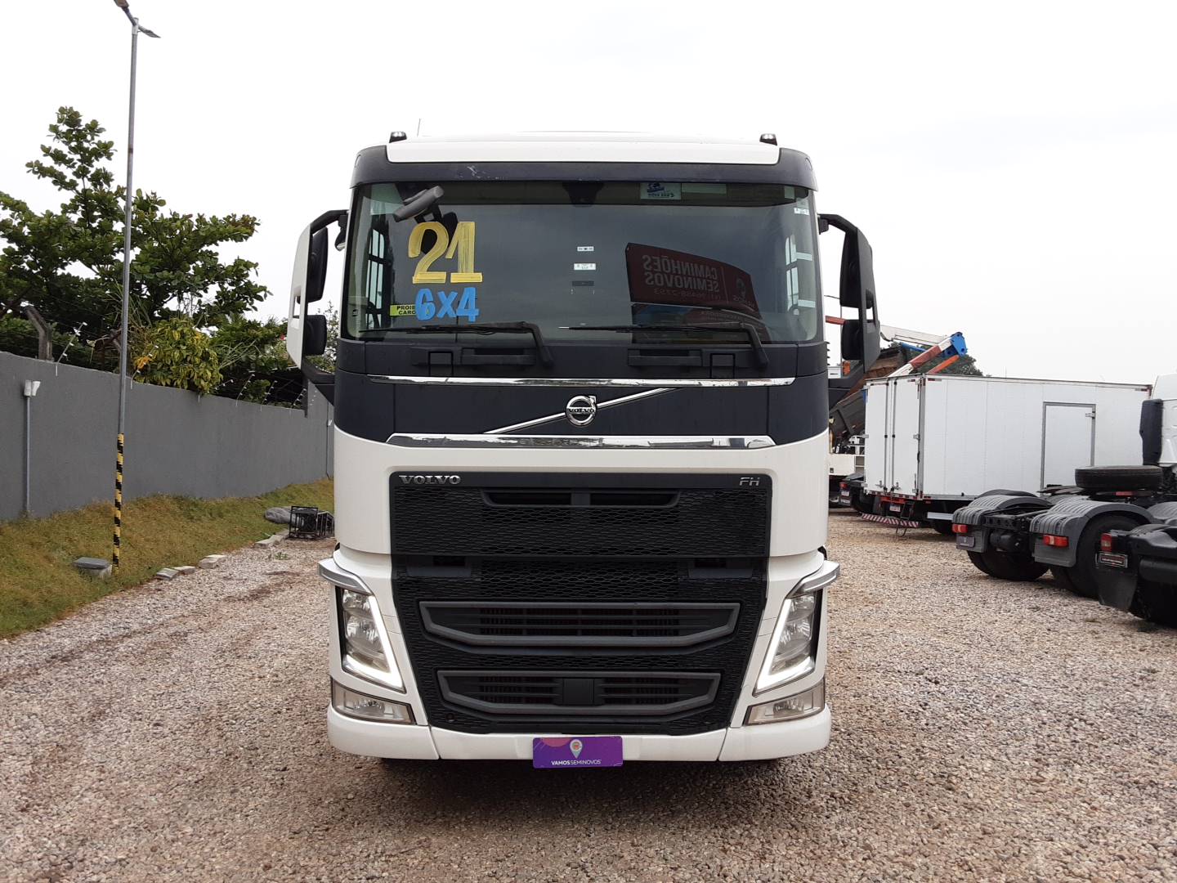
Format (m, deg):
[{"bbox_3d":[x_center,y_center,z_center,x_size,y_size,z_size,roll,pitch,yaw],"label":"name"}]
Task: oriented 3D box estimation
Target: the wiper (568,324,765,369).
[{"bbox_3d":[0.368,-0.461,4.483,0.986,0.216,0.121,1,-6,-4],"label":"wiper"}]

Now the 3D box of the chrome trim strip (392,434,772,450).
[{"bbox_3d":[-0.032,0.003,4.420,1.840,0.067,0.160,0,-1,0],"label":"chrome trim strip"}]

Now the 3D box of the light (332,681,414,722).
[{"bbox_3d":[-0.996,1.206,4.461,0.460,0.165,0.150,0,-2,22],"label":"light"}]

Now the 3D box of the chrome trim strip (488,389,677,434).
[{"bbox_3d":[-0.040,-0.140,4.420,0.860,0.215,0.070,1,0,-1],"label":"chrome trim strip"}]

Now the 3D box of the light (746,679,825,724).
[{"bbox_3d":[0.945,1.235,4.530,0.410,0.170,0.200,1,0,-13],"label":"light"}]

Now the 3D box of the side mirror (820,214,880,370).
[{"bbox_3d":[1.305,-0.745,4.770,0.280,0.770,0.250,1,0,0],"label":"side mirror"}]

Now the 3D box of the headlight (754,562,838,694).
[{"bbox_3d":[0.970,0.865,4.540,0.400,0.590,0.270,1,0,-11],"label":"headlight"}]

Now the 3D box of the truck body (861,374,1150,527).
[{"bbox_3d":[9.584,0.077,21.841,5.920,2.850,2.200,1,0,-15],"label":"truck body"}]

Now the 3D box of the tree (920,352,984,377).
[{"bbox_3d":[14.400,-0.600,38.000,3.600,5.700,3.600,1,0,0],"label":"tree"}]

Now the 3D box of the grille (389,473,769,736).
[{"bbox_3d":[-0.045,0.740,4.410,1.740,1.190,0.220,1,0,-1],"label":"grille"}]

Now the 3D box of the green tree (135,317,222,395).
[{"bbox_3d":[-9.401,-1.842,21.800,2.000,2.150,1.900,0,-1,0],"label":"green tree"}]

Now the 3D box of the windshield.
[{"bbox_3d":[-0.010,-0.890,4.700,2.370,0.930,0.400,0,-12,0],"label":"windshield"}]

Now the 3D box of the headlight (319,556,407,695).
[{"bbox_3d":[-1.058,0.858,4.544,0.520,0.590,0.220,0,-1,20],"label":"headlight"}]

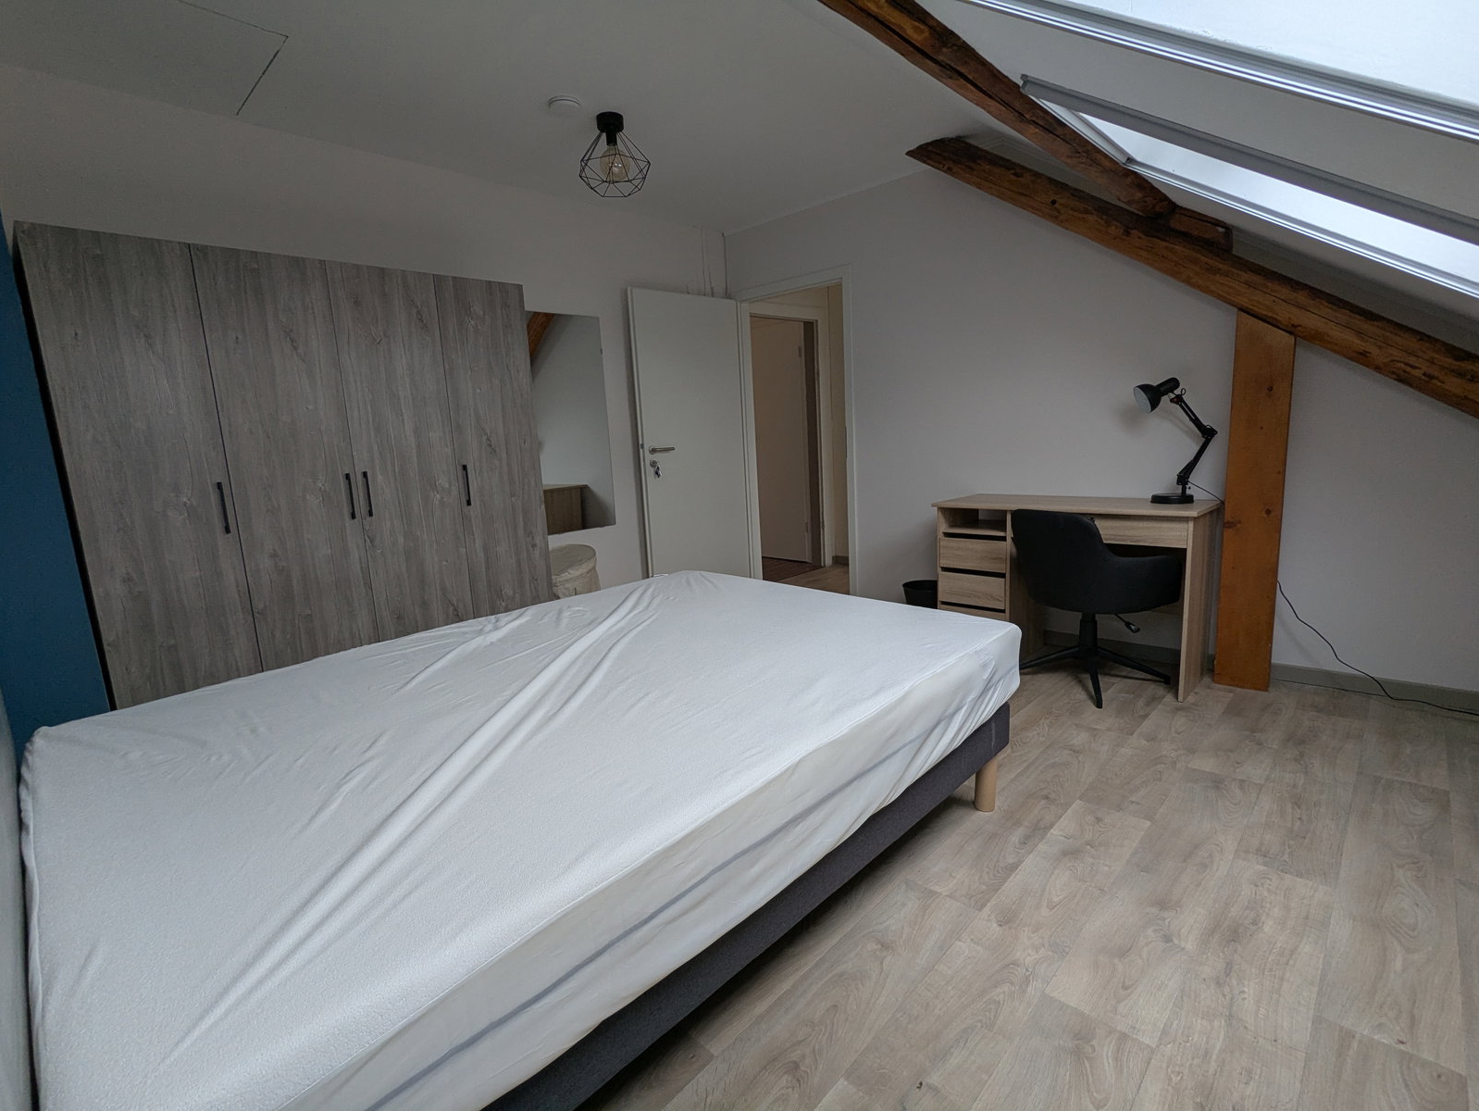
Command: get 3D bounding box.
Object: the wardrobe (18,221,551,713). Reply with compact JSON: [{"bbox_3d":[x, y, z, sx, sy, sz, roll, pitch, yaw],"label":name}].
[{"bbox_3d":[-1.677,-0.219,2.887,1.610,1.835,0.520,-12,14,-44],"label":"wardrobe"}]

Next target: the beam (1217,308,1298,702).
[{"bbox_3d":[2.059,-0.204,2.720,0.165,1.484,0.178,-12,14,-44],"label":"beam"}]

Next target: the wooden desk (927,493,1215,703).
[{"bbox_3d":[1.493,0.130,3.135,0.470,0.748,1.085,-12,14,-44],"label":"wooden desk"}]

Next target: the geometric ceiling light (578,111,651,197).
[{"bbox_3d":[-0.527,-1.680,2.854,0.285,0.275,0.285,-3,10,0],"label":"geometric ceiling light"}]

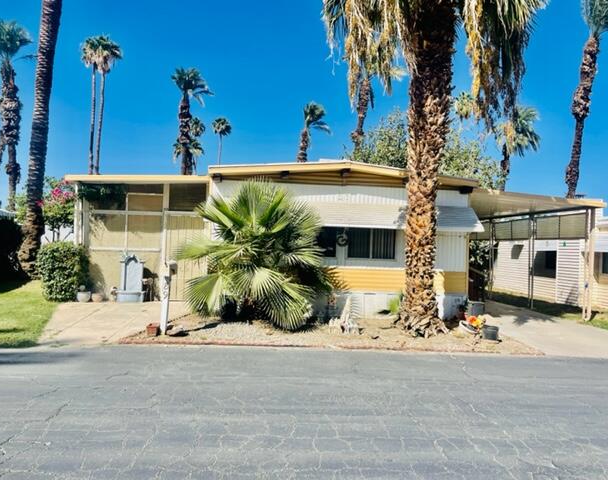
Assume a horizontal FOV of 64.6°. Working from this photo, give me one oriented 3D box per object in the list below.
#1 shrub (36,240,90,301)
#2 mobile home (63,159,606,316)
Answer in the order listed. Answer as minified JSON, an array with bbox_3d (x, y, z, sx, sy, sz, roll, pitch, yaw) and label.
[{"bbox_3d":[-6.021,0.777,11.993,1.300,1.430,1.300,1,-1,-5],"label":"shrub"},{"bbox_3d":[-0.018,0.091,14.836,11.800,3.150,11.000,1,-1,-5],"label":"mobile home"}]

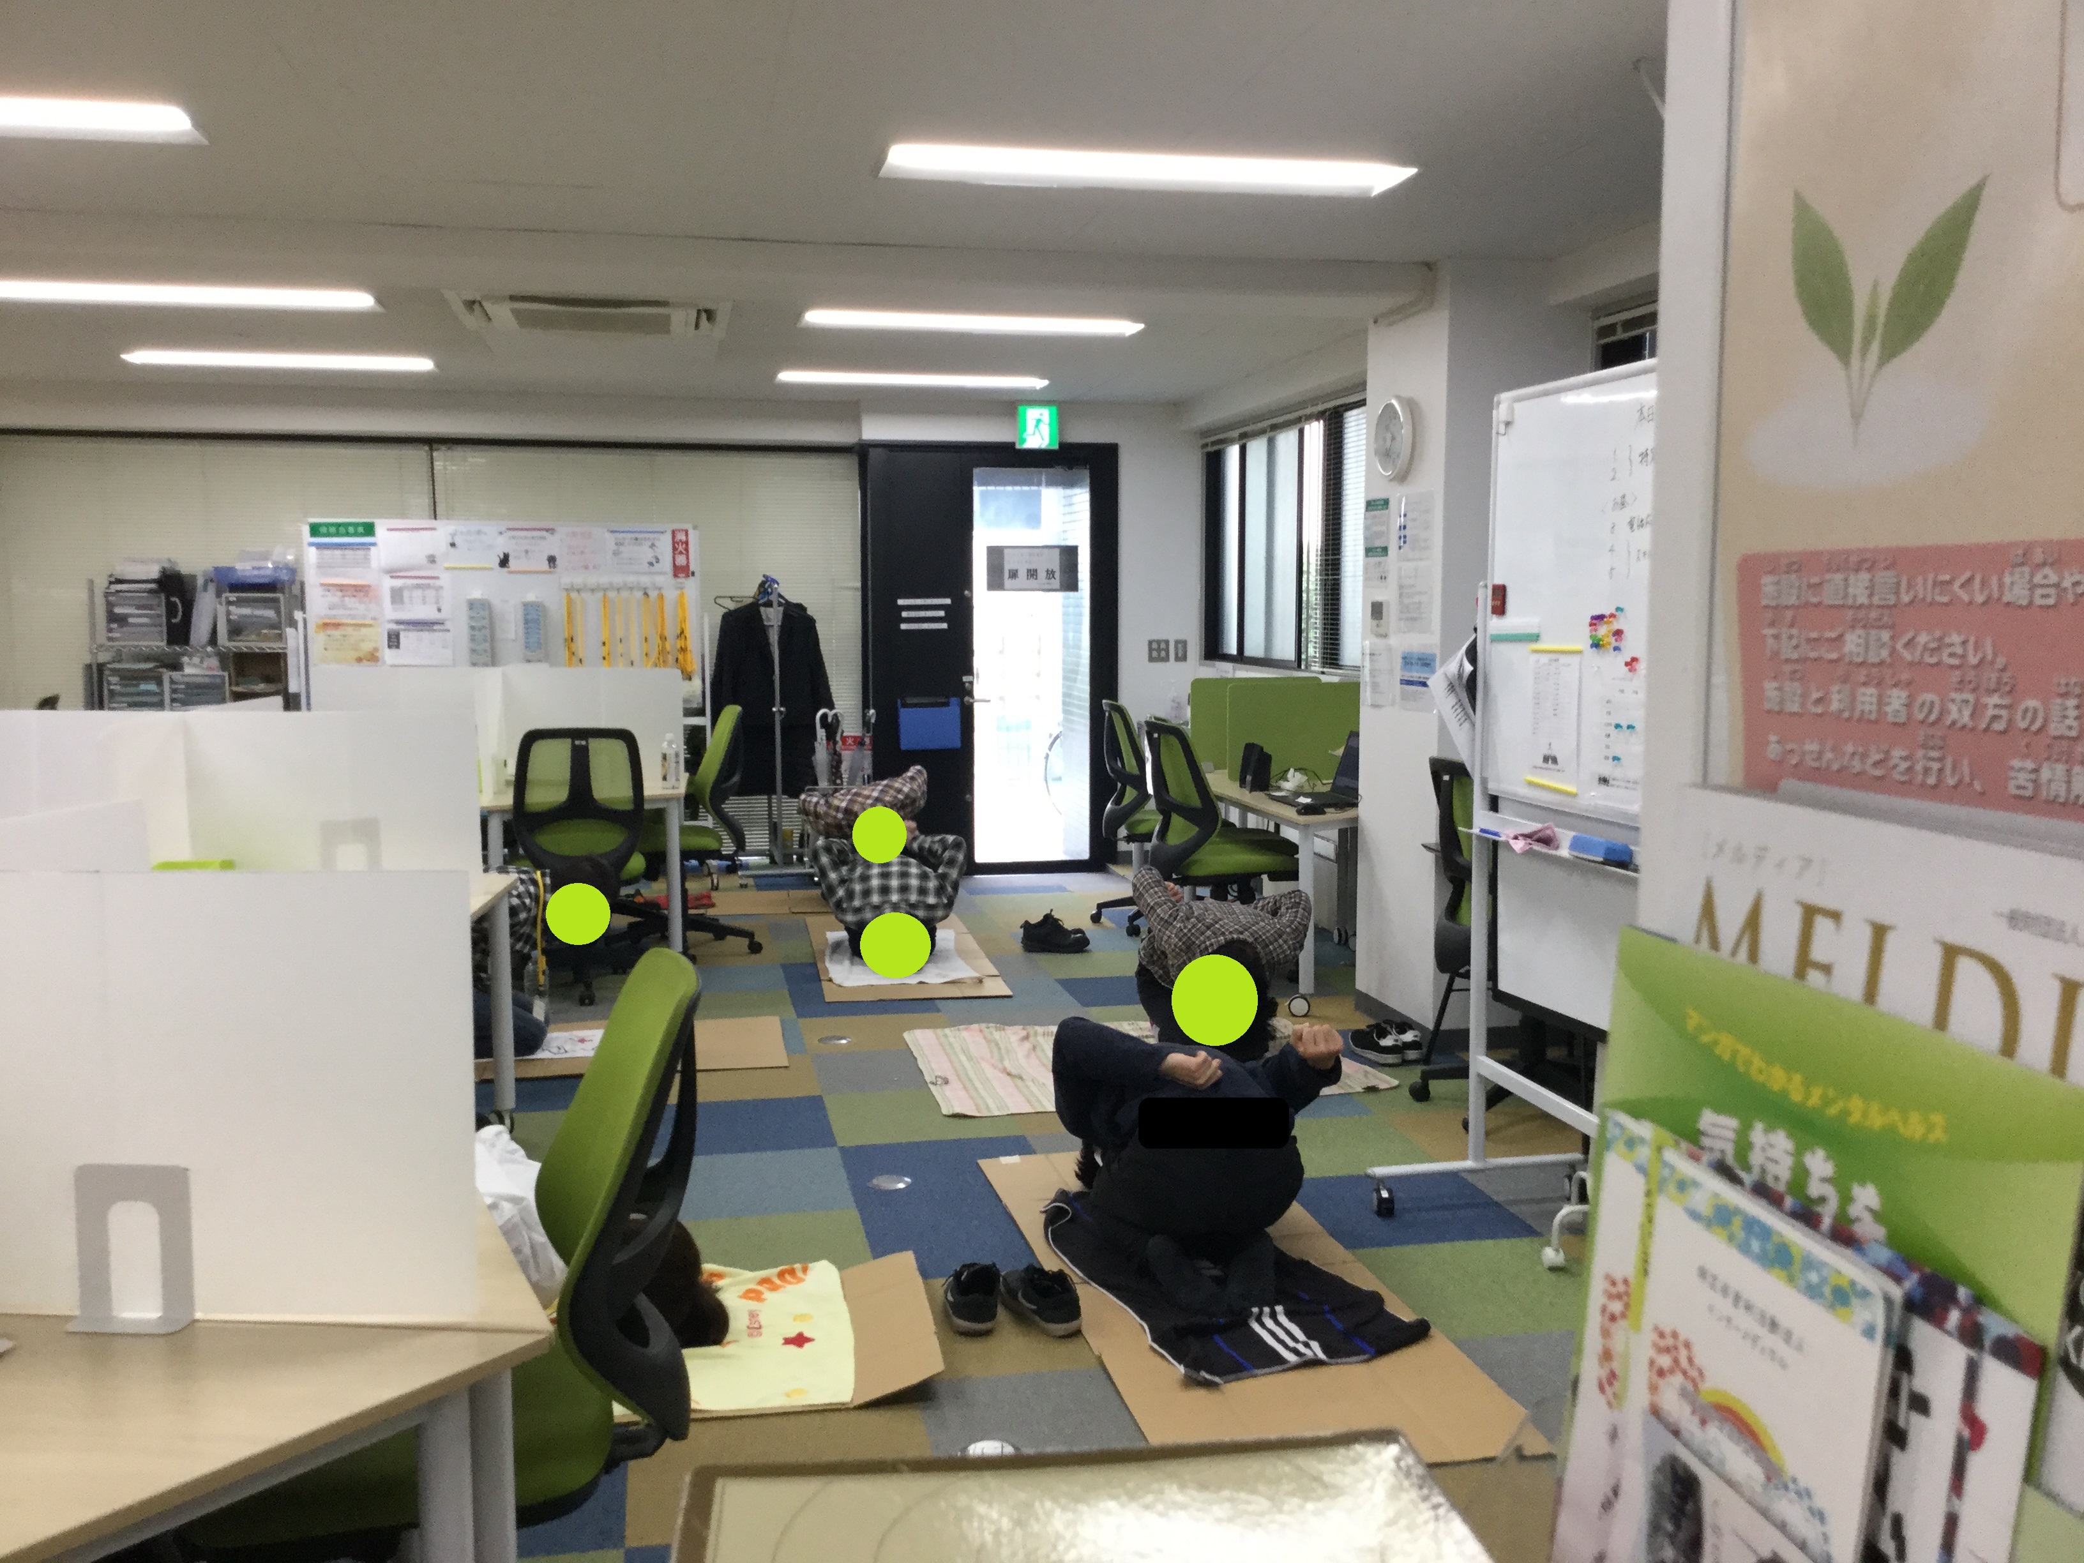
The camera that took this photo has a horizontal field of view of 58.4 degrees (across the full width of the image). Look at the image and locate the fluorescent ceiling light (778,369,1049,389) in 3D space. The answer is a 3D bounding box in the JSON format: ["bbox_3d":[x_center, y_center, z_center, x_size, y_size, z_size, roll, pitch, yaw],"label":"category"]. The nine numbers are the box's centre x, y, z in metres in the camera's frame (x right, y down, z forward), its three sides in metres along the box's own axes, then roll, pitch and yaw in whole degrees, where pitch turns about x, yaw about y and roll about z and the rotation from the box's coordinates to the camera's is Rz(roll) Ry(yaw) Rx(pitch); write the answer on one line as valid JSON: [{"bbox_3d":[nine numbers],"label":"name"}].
[{"bbox_3d":[-0.605,-1.874,8.711,1.250,0.070,0.300,-1,6,-11],"label":"fluorescent ceiling light"}]

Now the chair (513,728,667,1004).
[{"bbox_3d":[-1.678,0.279,6.833,0.600,0.975,0.620,-1,6,-13],"label":"chair"}]

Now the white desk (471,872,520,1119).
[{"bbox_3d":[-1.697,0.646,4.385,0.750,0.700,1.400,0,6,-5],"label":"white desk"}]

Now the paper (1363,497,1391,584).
[{"bbox_3d":[1.133,-0.801,6.289,0.005,0.297,0.210,-1,6,-11],"label":"paper"}]

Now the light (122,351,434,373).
[{"bbox_3d":[-3.325,-1.841,8.200,1.260,0.070,0.300,-1,6,-11],"label":"light"}]

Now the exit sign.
[{"bbox_3d":[-0.024,-1.833,9.658,0.222,0.240,0.060,-1,6,-11],"label":"exit sign"}]

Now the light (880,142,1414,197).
[{"bbox_3d":[0.252,-1.448,4.437,1.250,0.070,0.300,-1,6,-11],"label":"light"}]

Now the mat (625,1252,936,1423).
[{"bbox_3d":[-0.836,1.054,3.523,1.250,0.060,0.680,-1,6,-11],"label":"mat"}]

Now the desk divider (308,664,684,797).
[{"bbox_3d":[-2.157,-0.207,7.293,1.660,0.470,0.030,2,6,17],"label":"desk divider"}]

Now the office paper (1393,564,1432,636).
[{"bbox_3d":[1.192,-0.582,5.976,0.006,0.215,0.285,-1,6,-11],"label":"office paper"}]

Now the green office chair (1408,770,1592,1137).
[{"bbox_3d":[1.376,0.436,5.217,0.630,0.970,0.630,-1,6,-11],"label":"green office chair"}]

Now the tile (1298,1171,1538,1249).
[{"bbox_3d":[0.841,1.004,4.393,0.500,0.008,0.500,-1,6,-11],"label":"tile"}]

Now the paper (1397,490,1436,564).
[{"bbox_3d":[1.177,-0.805,5.895,0.008,0.212,0.297,-1,6,-11],"label":"paper"}]

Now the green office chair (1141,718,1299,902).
[{"bbox_3d":[0.689,0.274,6.881,0.620,0.975,0.600,-1,6,-11],"label":"green office chair"}]

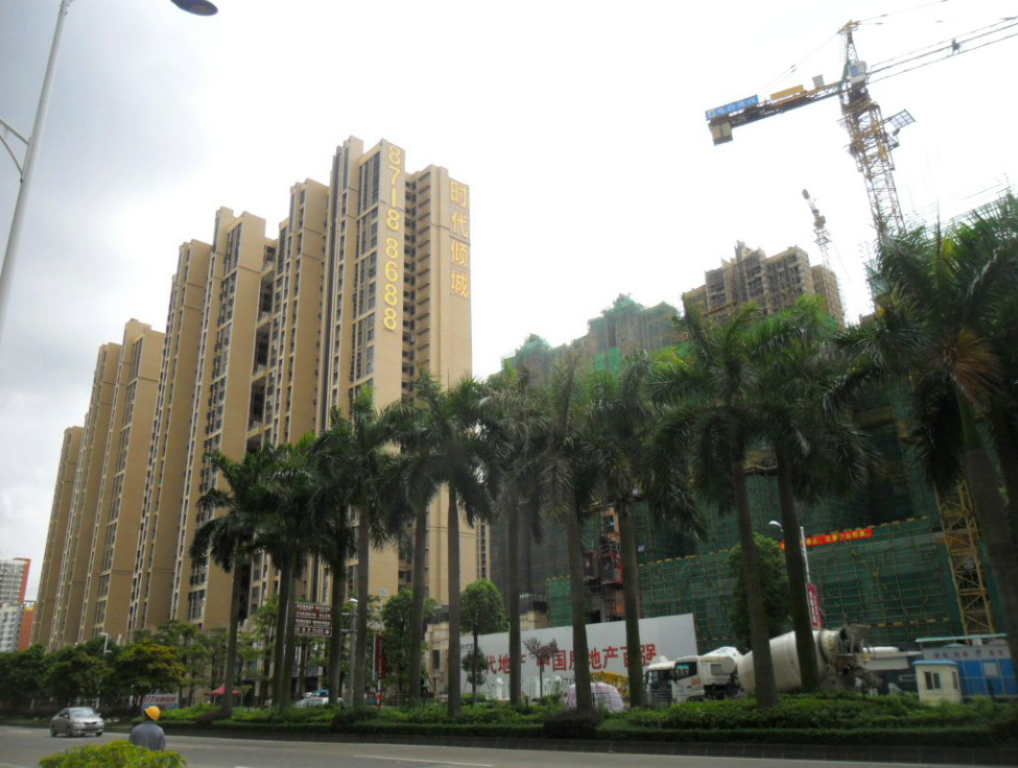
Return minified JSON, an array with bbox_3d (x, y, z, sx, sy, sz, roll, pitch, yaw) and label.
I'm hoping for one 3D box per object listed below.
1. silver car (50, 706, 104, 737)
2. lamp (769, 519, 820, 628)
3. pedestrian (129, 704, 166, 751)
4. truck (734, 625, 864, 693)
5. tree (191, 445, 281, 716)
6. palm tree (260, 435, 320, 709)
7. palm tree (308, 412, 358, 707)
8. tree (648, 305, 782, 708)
[{"bbox_3d":[-22.459,17.569,41.740,1.780,1.460,4.600,14,-26,-36],"label":"silver car"},{"bbox_3d":[13.565,10.764,38.186,2.000,9.100,0.900,10,-23,-30],"label":"lamp"},{"bbox_3d":[-5.025,5.363,10.995,0.520,1.740,0.320,10,-24,-29],"label":"pedestrian"},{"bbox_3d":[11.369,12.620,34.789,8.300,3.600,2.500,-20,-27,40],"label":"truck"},{"bbox_3d":[-13.604,9.848,39.949,4.200,13.342,4.200,-2,-20,0],"label":"tree"},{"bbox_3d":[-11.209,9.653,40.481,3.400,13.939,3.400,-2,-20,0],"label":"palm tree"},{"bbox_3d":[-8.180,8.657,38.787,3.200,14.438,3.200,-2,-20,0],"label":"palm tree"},{"bbox_3d":[7.028,3.603,24.413,4.500,12.800,4.500,-17,-25,35],"label":"tree"}]

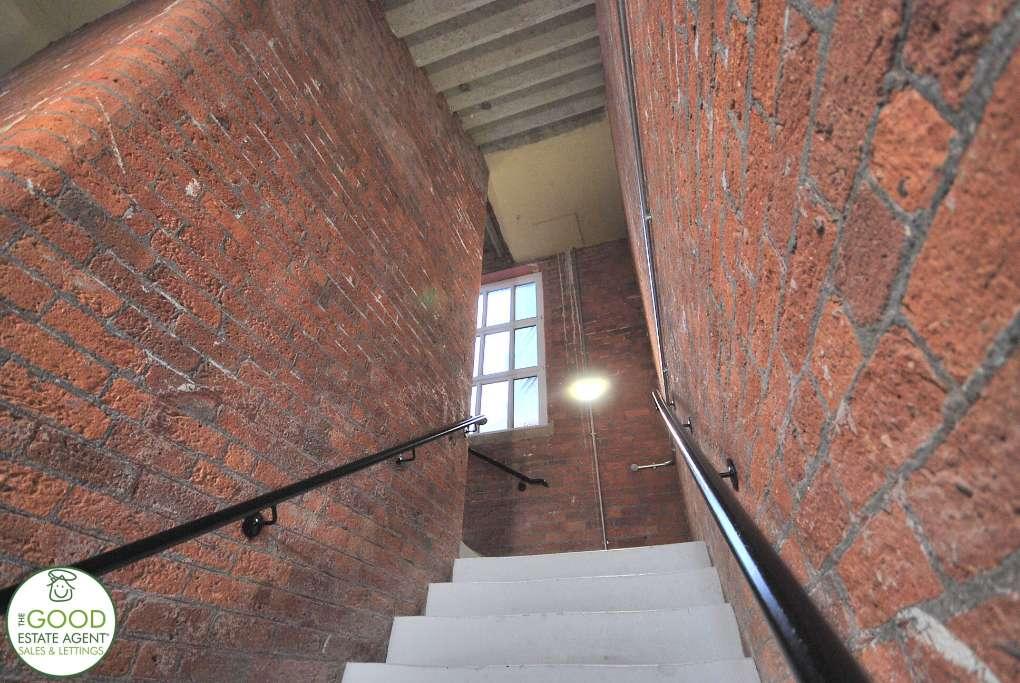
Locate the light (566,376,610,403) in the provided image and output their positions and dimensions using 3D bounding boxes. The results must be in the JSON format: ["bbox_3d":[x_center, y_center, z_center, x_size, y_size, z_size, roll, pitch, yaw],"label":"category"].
[{"bbox_3d":[0.788,0.477,4.529,0.360,0.200,0.130,-11,-40,15],"label":"light"}]

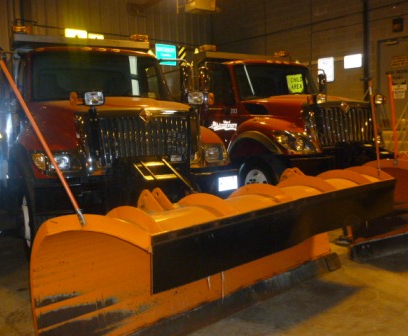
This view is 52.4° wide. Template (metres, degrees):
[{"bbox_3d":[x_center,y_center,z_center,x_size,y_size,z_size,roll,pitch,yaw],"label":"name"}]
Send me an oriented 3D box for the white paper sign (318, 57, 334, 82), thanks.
[{"bbox_3d":[3.136,-2.496,10.600,0.020,0.610,0.460,-7,8,-39],"label":"white paper sign"}]

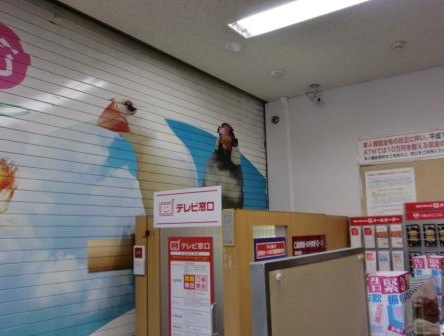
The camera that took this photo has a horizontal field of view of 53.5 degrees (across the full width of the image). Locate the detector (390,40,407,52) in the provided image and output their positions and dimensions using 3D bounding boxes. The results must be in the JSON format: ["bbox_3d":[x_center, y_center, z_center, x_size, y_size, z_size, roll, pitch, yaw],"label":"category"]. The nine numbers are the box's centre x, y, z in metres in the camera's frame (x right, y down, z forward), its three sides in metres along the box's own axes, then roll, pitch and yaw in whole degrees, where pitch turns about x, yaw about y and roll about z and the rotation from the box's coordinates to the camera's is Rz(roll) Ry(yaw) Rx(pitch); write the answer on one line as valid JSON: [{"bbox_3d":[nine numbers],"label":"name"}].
[{"bbox_3d":[1.389,-0.958,3.459,0.115,0.045,0.115,-7,-10,33],"label":"detector"}]

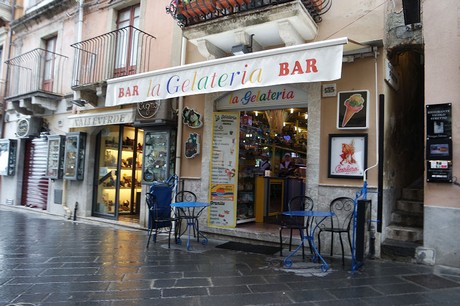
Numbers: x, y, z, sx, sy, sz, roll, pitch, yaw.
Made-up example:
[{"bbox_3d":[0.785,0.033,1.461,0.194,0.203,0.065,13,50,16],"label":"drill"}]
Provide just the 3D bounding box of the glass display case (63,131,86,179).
[{"bbox_3d":[-4.313,0.106,8.580,0.680,1.250,0.220,0,-3,33],"label":"glass display case"}]

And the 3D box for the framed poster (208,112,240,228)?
[{"bbox_3d":[-0.111,0.336,6.245,0.570,2.350,0.050,1,-3,11],"label":"framed poster"}]

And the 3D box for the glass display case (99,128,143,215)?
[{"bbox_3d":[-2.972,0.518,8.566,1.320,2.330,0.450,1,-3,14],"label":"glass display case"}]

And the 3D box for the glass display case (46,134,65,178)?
[{"bbox_3d":[-5.145,0.127,9.130,0.680,1.250,0.220,0,-3,33],"label":"glass display case"}]

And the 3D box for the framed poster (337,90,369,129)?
[{"bbox_3d":[2.014,-0.690,4.994,0.465,0.620,0.060,1,-3,29],"label":"framed poster"}]

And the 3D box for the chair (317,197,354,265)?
[{"bbox_3d":[1.573,1.123,4.575,0.430,0.900,0.530,0,-3,31],"label":"chair"}]

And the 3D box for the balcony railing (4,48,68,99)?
[{"bbox_3d":[-6.048,-2.265,9.464,2.330,1.150,0.780,0,-3,33],"label":"balcony railing"}]

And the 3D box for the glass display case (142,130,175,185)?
[{"bbox_3d":[-1.556,0.093,6.833,0.800,1.230,0.240,0,-3,33],"label":"glass display case"}]

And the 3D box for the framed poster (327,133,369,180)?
[{"bbox_3d":[1.931,0.057,5.013,0.600,0.730,0.040,1,-3,29],"label":"framed poster"}]

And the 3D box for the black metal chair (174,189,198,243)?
[{"bbox_3d":[-0.818,1.209,5.874,0.430,0.900,0.530,2,-3,-8],"label":"black metal chair"}]

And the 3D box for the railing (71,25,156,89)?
[{"bbox_3d":[-2.925,-2.176,7.510,2.360,1.070,0.740,0,-3,33],"label":"railing"}]

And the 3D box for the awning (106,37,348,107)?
[{"bbox_3d":[0.043,-1.187,4.685,3.676,1.038,1.804,0,-3,32],"label":"awning"}]

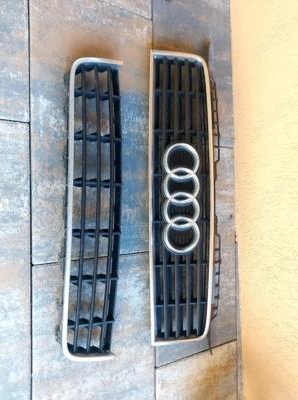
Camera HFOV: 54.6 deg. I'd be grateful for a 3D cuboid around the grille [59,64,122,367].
[{"bbox_3d":[-0.122,0.015,0.634,0.112,0.070,0.648,2,87,-21],"label":"grille"}]

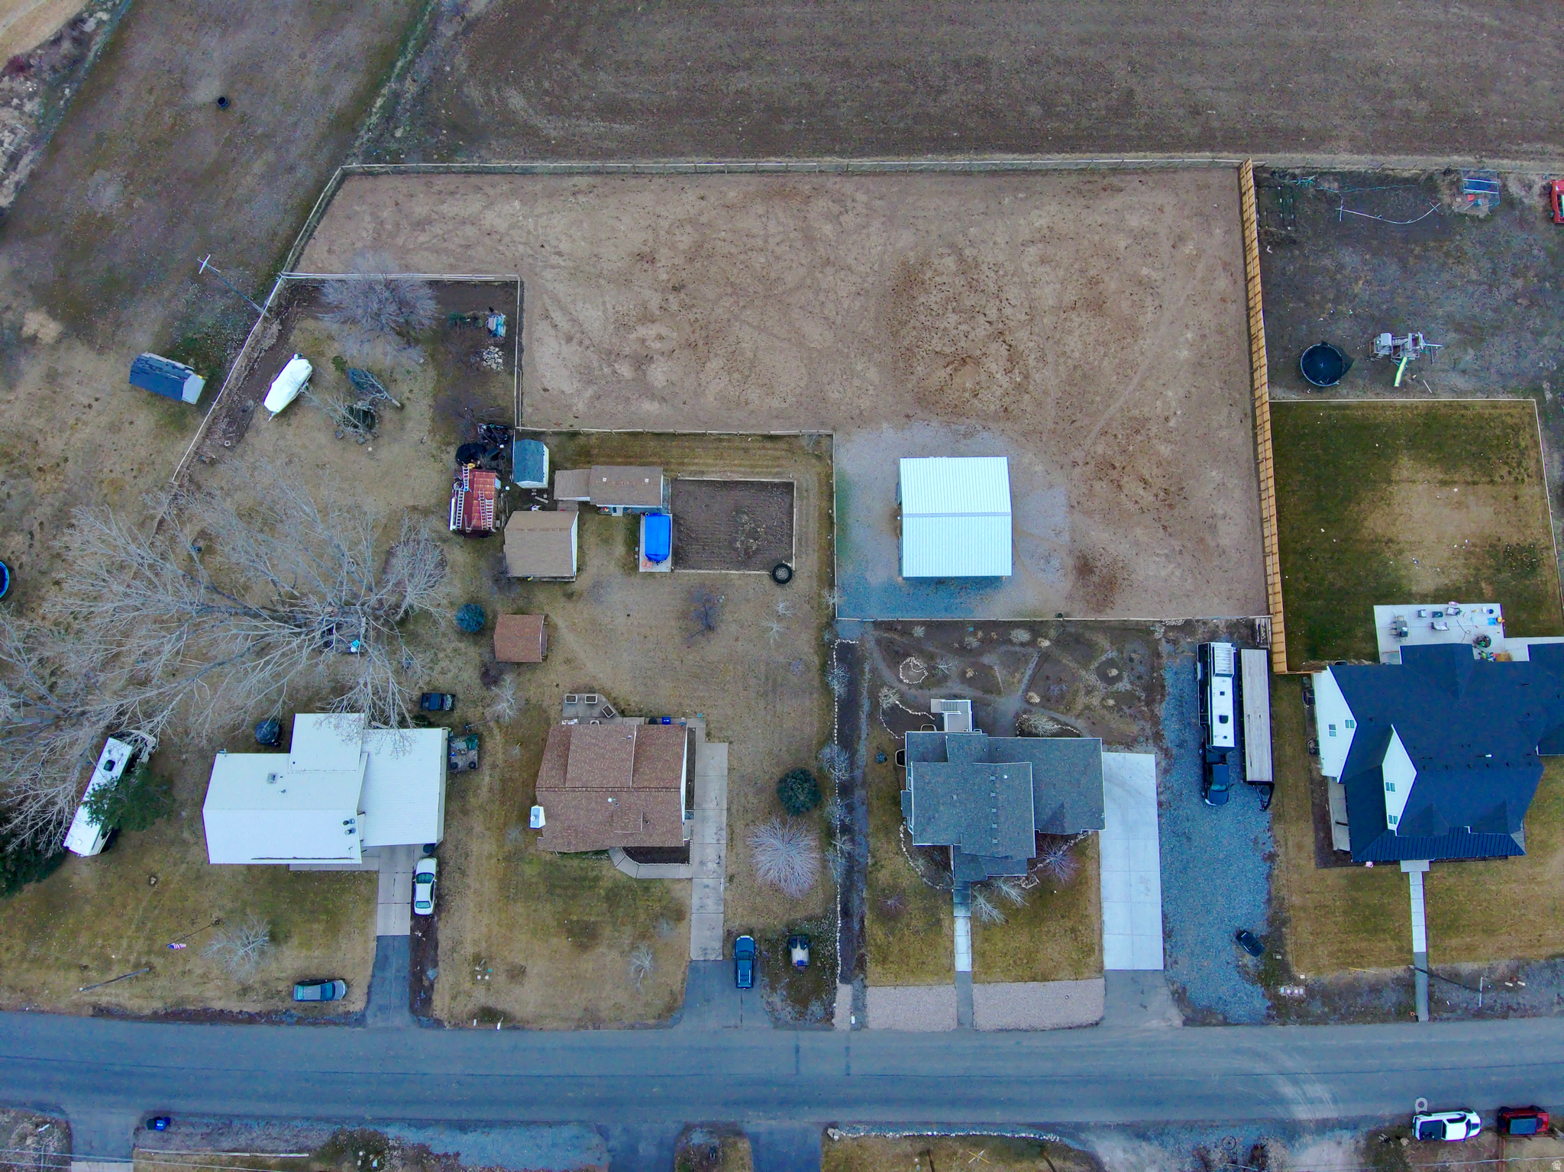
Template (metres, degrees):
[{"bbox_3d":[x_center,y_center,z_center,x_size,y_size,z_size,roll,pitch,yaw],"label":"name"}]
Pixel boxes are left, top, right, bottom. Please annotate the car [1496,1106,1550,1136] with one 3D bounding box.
[{"bbox_3d":[63.584,45.768,81.166,4.250,1.750,1.820,-2,81,0],"label":"car"}]

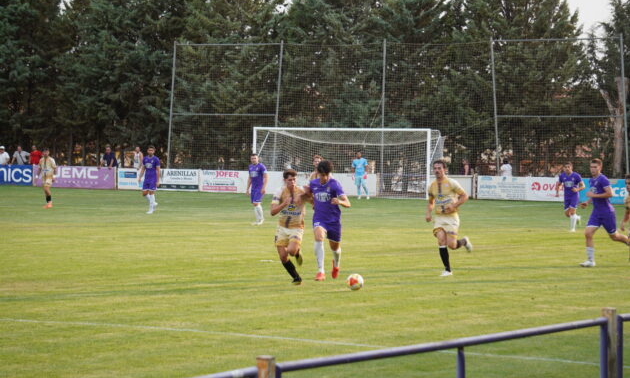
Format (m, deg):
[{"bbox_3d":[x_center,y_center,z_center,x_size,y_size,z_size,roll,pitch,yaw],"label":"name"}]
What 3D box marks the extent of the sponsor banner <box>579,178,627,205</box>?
[{"bbox_3d":[10.400,0.096,77.264,2.092,0.862,0.080,2,1,31],"label":"sponsor banner"}]

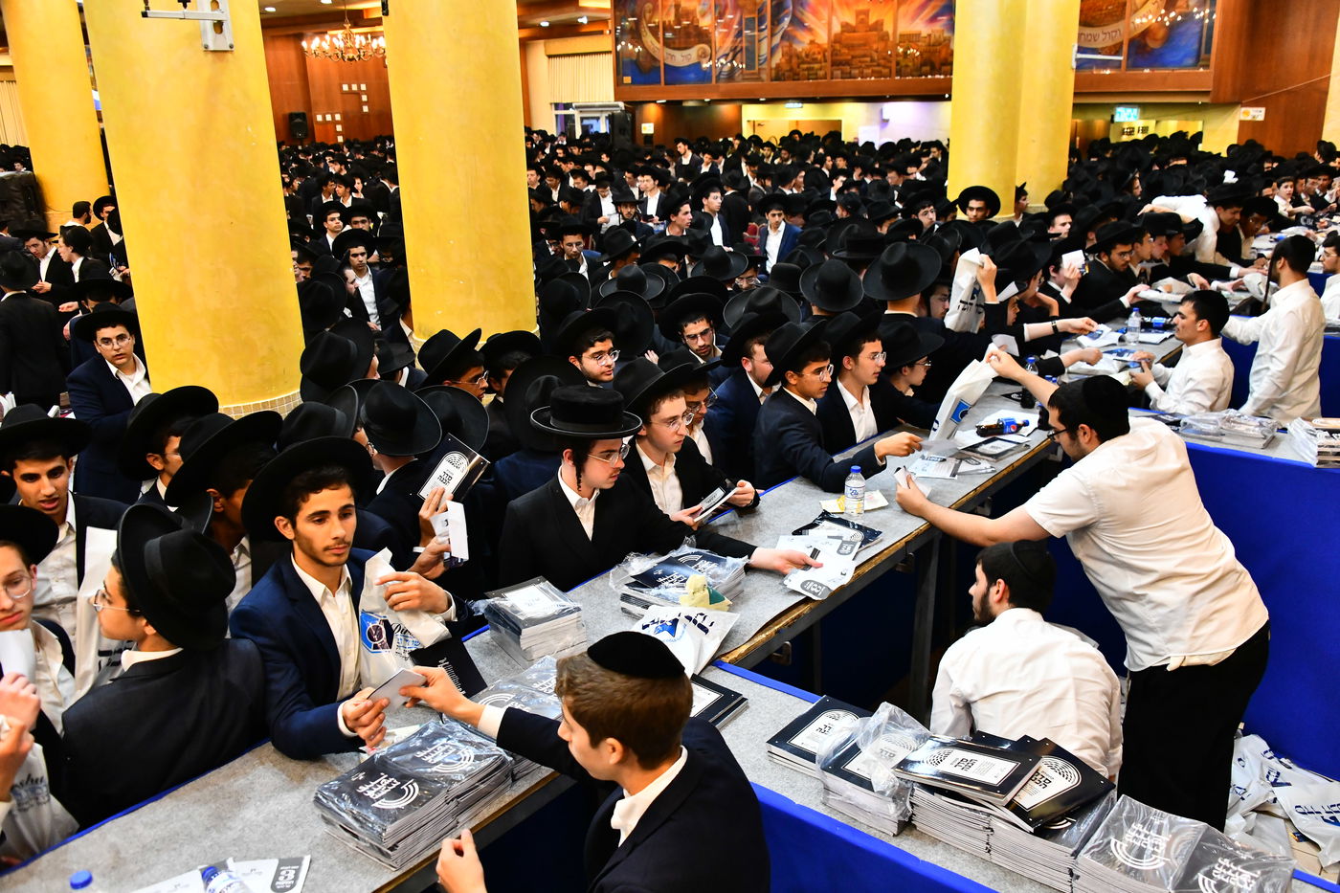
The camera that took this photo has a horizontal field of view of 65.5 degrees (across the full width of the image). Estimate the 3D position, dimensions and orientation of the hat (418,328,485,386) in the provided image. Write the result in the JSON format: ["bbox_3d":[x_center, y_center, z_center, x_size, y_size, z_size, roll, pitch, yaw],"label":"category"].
[{"bbox_3d":[-0.846,-0.359,3.900,0.330,0.130,0.300,-35,11,15],"label":"hat"}]

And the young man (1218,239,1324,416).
[{"bbox_3d":[3.223,-0.274,5.813,0.520,1.808,0.500,14,23,41],"label":"young man"}]

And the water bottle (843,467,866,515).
[{"bbox_3d":[0.577,0.135,3.252,0.064,0.155,0.064,-2,17,0],"label":"water bottle"}]

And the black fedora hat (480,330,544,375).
[{"bbox_3d":[-0.646,-0.384,4.100,0.340,0.135,0.310,-26,3,32],"label":"black fedora hat"}]

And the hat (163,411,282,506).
[{"bbox_3d":[-1.125,0.007,2.550,0.360,0.140,0.320,-34,10,16],"label":"hat"}]

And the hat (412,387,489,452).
[{"bbox_3d":[-0.707,-0.078,3.220,0.310,0.145,0.350,7,51,27],"label":"hat"}]

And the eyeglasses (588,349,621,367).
[{"bbox_3d":[-0.284,-0.350,3.976,0.140,0.045,0.140,20,27,32],"label":"eyeglasses"}]

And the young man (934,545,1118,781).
[{"bbox_3d":[0.825,0.857,2.846,0.520,1.340,0.780,-7,19,-17],"label":"young man"}]

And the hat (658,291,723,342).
[{"bbox_3d":[0.081,-0.605,4.750,0.320,0.140,0.350,-11,-12,-27],"label":"hat"}]

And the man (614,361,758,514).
[{"bbox_3d":[-0.005,0.522,3.431,0.460,1.660,0.520,12,22,37],"label":"man"}]

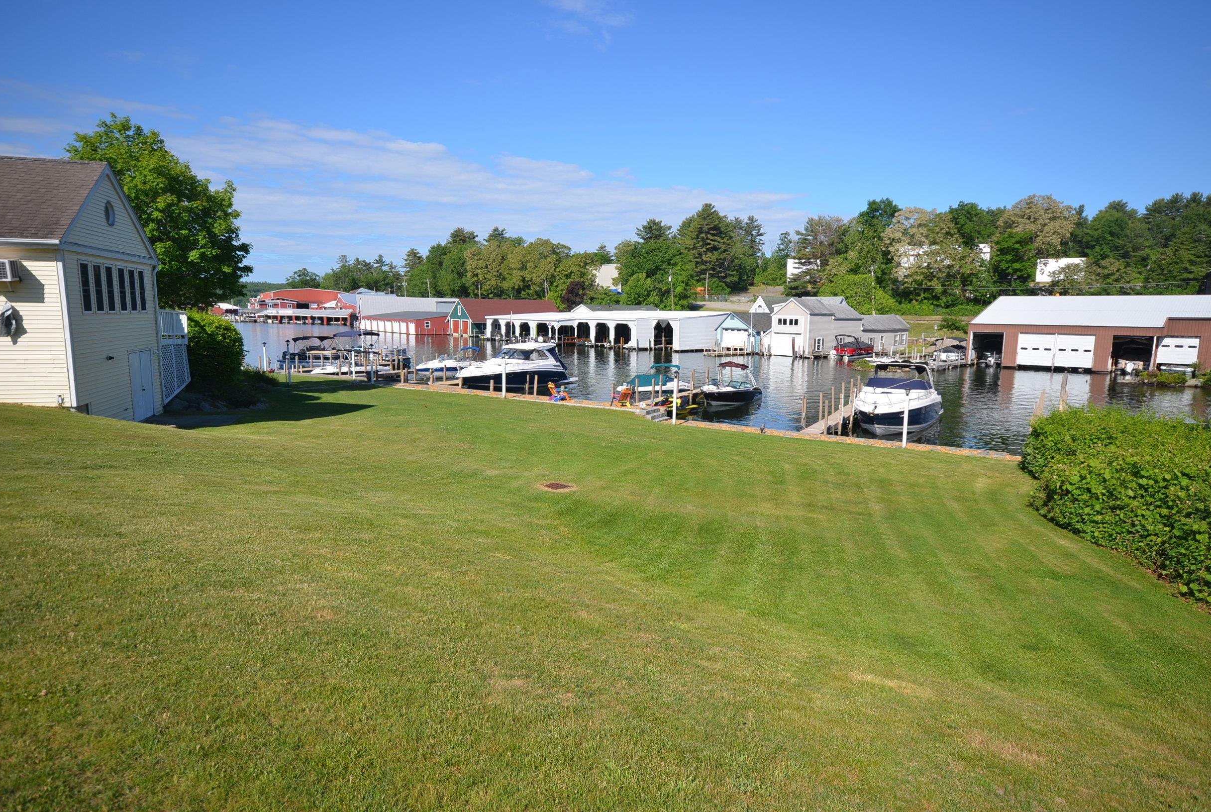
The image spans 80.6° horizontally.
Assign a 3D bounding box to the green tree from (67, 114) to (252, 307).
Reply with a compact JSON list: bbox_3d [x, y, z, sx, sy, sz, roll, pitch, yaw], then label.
[{"bbox_3d":[-18.925,-6.345,29.091,8.400,10.670,8.400,-4,9,-32],"label":"green tree"}]

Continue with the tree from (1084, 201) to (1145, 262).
[{"bbox_3d":[92.668,-29.203,131.050,9.800,15.500,9.800,6,9,34],"label":"tree"}]

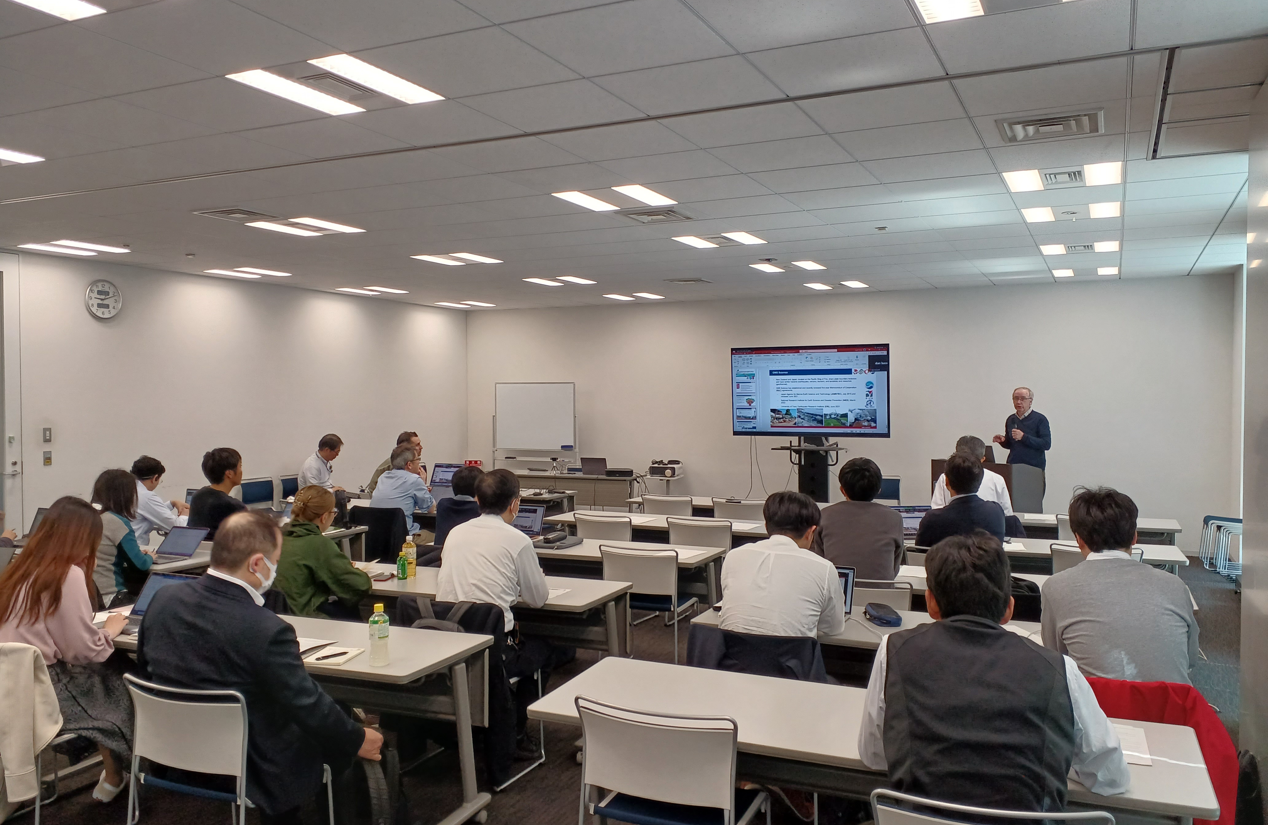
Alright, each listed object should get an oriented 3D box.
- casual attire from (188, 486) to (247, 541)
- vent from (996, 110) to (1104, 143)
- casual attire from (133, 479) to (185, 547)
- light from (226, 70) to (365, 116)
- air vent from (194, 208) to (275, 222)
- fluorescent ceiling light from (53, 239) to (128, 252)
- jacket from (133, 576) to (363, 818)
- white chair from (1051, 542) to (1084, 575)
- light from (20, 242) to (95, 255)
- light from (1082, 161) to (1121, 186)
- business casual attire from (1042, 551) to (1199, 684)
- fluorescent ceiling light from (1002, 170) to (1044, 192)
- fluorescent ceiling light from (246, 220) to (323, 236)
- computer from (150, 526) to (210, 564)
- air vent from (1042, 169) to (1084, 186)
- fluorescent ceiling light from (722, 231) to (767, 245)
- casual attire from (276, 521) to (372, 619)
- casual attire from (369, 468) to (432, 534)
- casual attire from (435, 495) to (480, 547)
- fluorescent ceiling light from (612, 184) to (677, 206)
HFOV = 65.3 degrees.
[{"bbox_3d":[-2.740,0.757,6.520,0.440,0.560,0.350,1,1,36],"label":"casual attire"},{"bbox_3d":[1.853,-1.269,4.390,0.428,0.040,0.445,0,1,26],"label":"vent"},{"bbox_3d":[-3.098,0.716,6.397,0.400,0.540,0.400,0,1,26],"label":"casual attire"},{"bbox_3d":[-1.431,-1.349,4.184,0.195,0.060,0.635,1,1,26],"label":"light"},{"bbox_3d":[-2.615,-1.308,6.559,0.407,0.040,0.409,0,1,26],"label":"air vent"},{"bbox_3d":[-4.677,-1.428,8.514,0.195,0.060,0.635,1,1,26],"label":"fluorescent ceiling light"},{"bbox_3d":[-1.172,0.833,3.073,0.670,0.680,0.520,0,1,26],"label":"jacket"},{"bbox_3d":[2.644,1.142,5.652,0.480,0.800,0.530,0,1,26],"label":"white chair"},{"bbox_3d":[-4.747,-1.347,8.171,0.191,0.050,0.593,0,1,26],"label":"light"},{"bbox_3d":[2.564,-1.306,5.398,0.180,0.040,0.575,0,1,26],"label":"light"},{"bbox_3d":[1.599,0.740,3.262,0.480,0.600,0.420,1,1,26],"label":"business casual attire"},{"bbox_3d":[2.211,-1.317,5.600,0.182,0.050,0.600,0,1,26],"label":"fluorescent ceiling light"},{"bbox_3d":[-2.517,-1.329,7.128,0.182,0.050,0.605,0,1,26],"label":"fluorescent ceiling light"},{"bbox_3d":[-2.606,0.743,5.557,0.305,0.170,0.315,0,1,26],"label":"computer"},{"bbox_3d":[2.362,-1.288,5.431,0.206,0.040,0.320,0,1,26],"label":"air vent"},{"bbox_3d":[0.860,-1.340,7.594,0.185,0.040,0.575,0,1,26],"label":"fluorescent ceiling light"},{"bbox_3d":[-1.423,0.756,4.478,0.440,0.530,0.420,0,1,26],"label":"casual attire"},{"bbox_3d":[-1.742,0.709,7.694,0.500,0.560,0.550,1,1,41],"label":"casual attire"},{"bbox_3d":[-0.959,0.802,5.782,0.500,0.680,0.460,0,1,26],"label":"casual attire"},{"bbox_3d":[0.074,-1.307,5.916,0.179,0.050,0.593,0,1,26],"label":"fluorescent ceiling light"}]

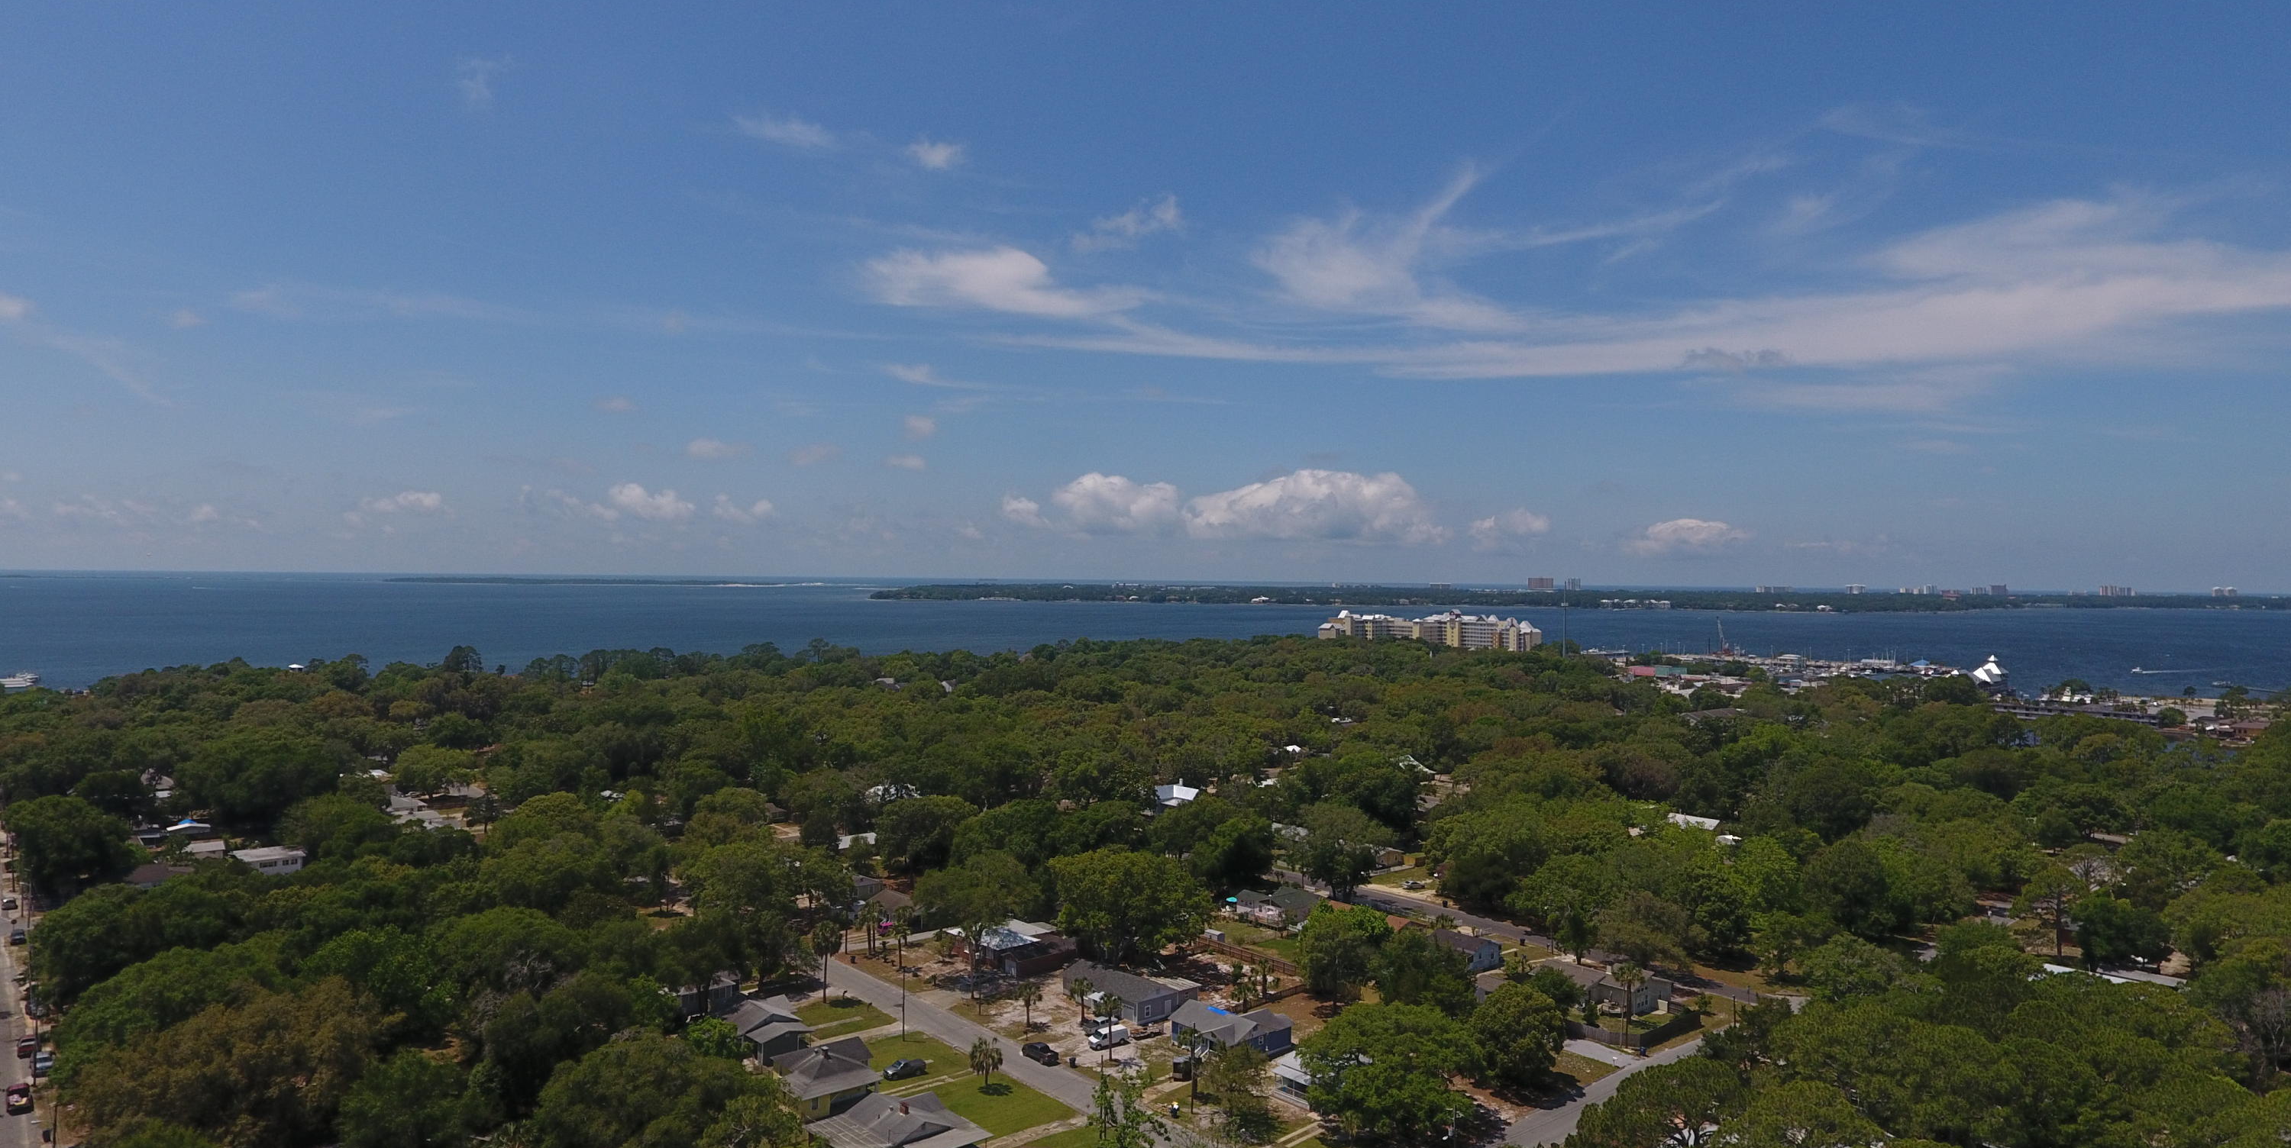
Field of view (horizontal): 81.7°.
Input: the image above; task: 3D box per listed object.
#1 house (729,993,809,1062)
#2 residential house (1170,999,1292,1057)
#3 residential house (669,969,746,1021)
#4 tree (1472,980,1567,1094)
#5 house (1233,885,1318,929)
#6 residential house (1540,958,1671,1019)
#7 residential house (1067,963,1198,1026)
[{"bbox_3d":[-49.559,59.477,173.821,9.610,4.753,12.193,1,0,-41],"label":"house"},{"bbox_3d":[11.740,63.830,186.210,13.000,5.000,13.600,1,0,-44],"label":"residential house"},{"bbox_3d":[-67.920,63.200,202.770,11.000,4.700,8.700,1,0,-44],"label":"residential house"},{"bbox_3d":[45.534,56.297,161.111,11.160,12.710,11.160,0,0,0],"label":"tree"},{"bbox_3d":[25.790,64.050,258.310,13.000,5.000,13.000,1,0,-44],"label":"house"},{"bbox_3d":[72.220,64.560,209.730,12.500,4.800,17.400,1,0,-44],"label":"residential house"},{"bbox_3d":[-2.273,59.864,193.382,12.917,4.857,19.013,1,0,-41],"label":"residential house"}]

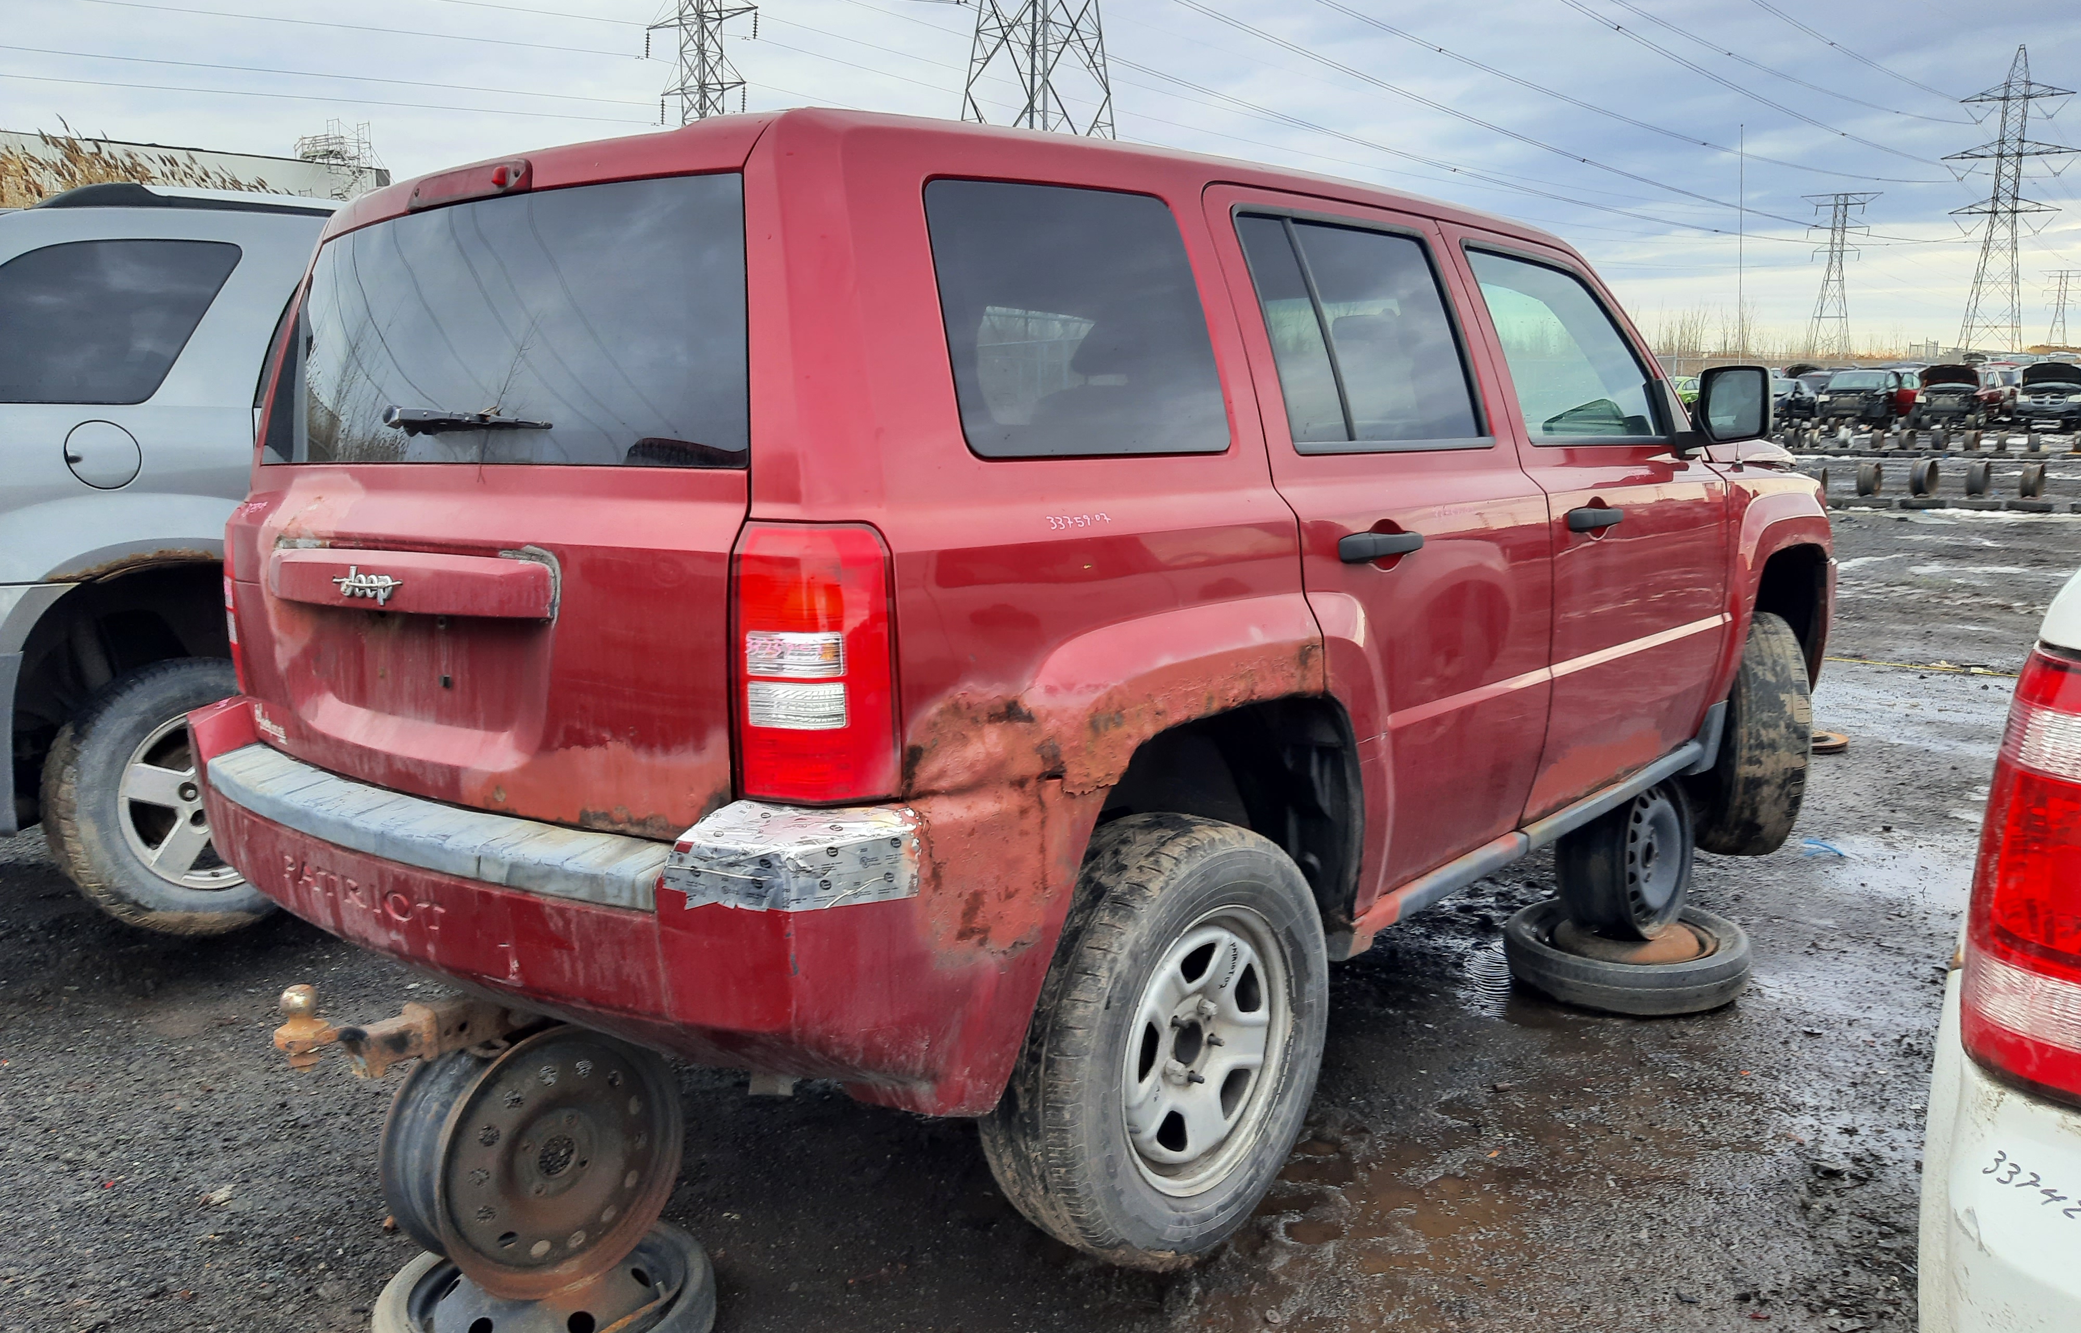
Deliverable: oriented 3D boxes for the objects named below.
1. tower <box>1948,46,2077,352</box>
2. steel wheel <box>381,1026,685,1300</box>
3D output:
[{"bbox_3d":[122.873,-56.315,199.339,15.600,43.150,6.600,8,13,36],"label":"tower"},{"bbox_3d":[-0.789,0.752,2.447,0.189,0.410,0.410,-1,7,43],"label":"steel wheel"}]

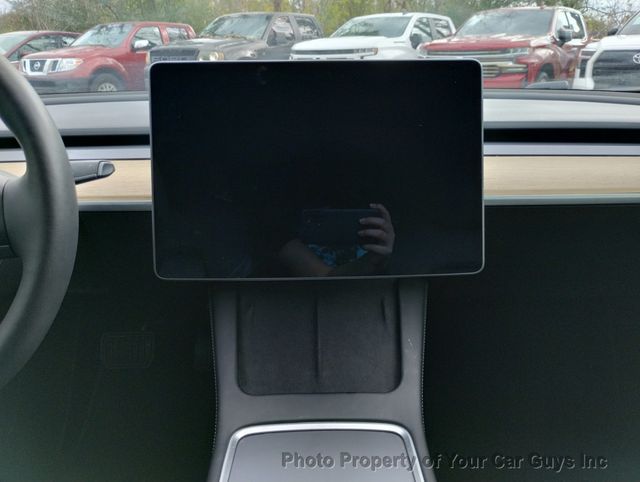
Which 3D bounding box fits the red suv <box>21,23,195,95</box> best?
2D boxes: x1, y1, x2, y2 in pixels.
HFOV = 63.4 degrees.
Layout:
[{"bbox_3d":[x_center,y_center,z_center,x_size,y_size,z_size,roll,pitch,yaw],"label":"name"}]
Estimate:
[{"bbox_3d":[-4.180,-4.156,12.024,1.870,1.800,5.220,11,23,28],"label":"red suv"}]

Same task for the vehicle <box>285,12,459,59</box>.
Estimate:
[{"bbox_3d":[1.642,-3.997,11.396,2.070,1.920,5.850,14,25,33],"label":"vehicle"}]

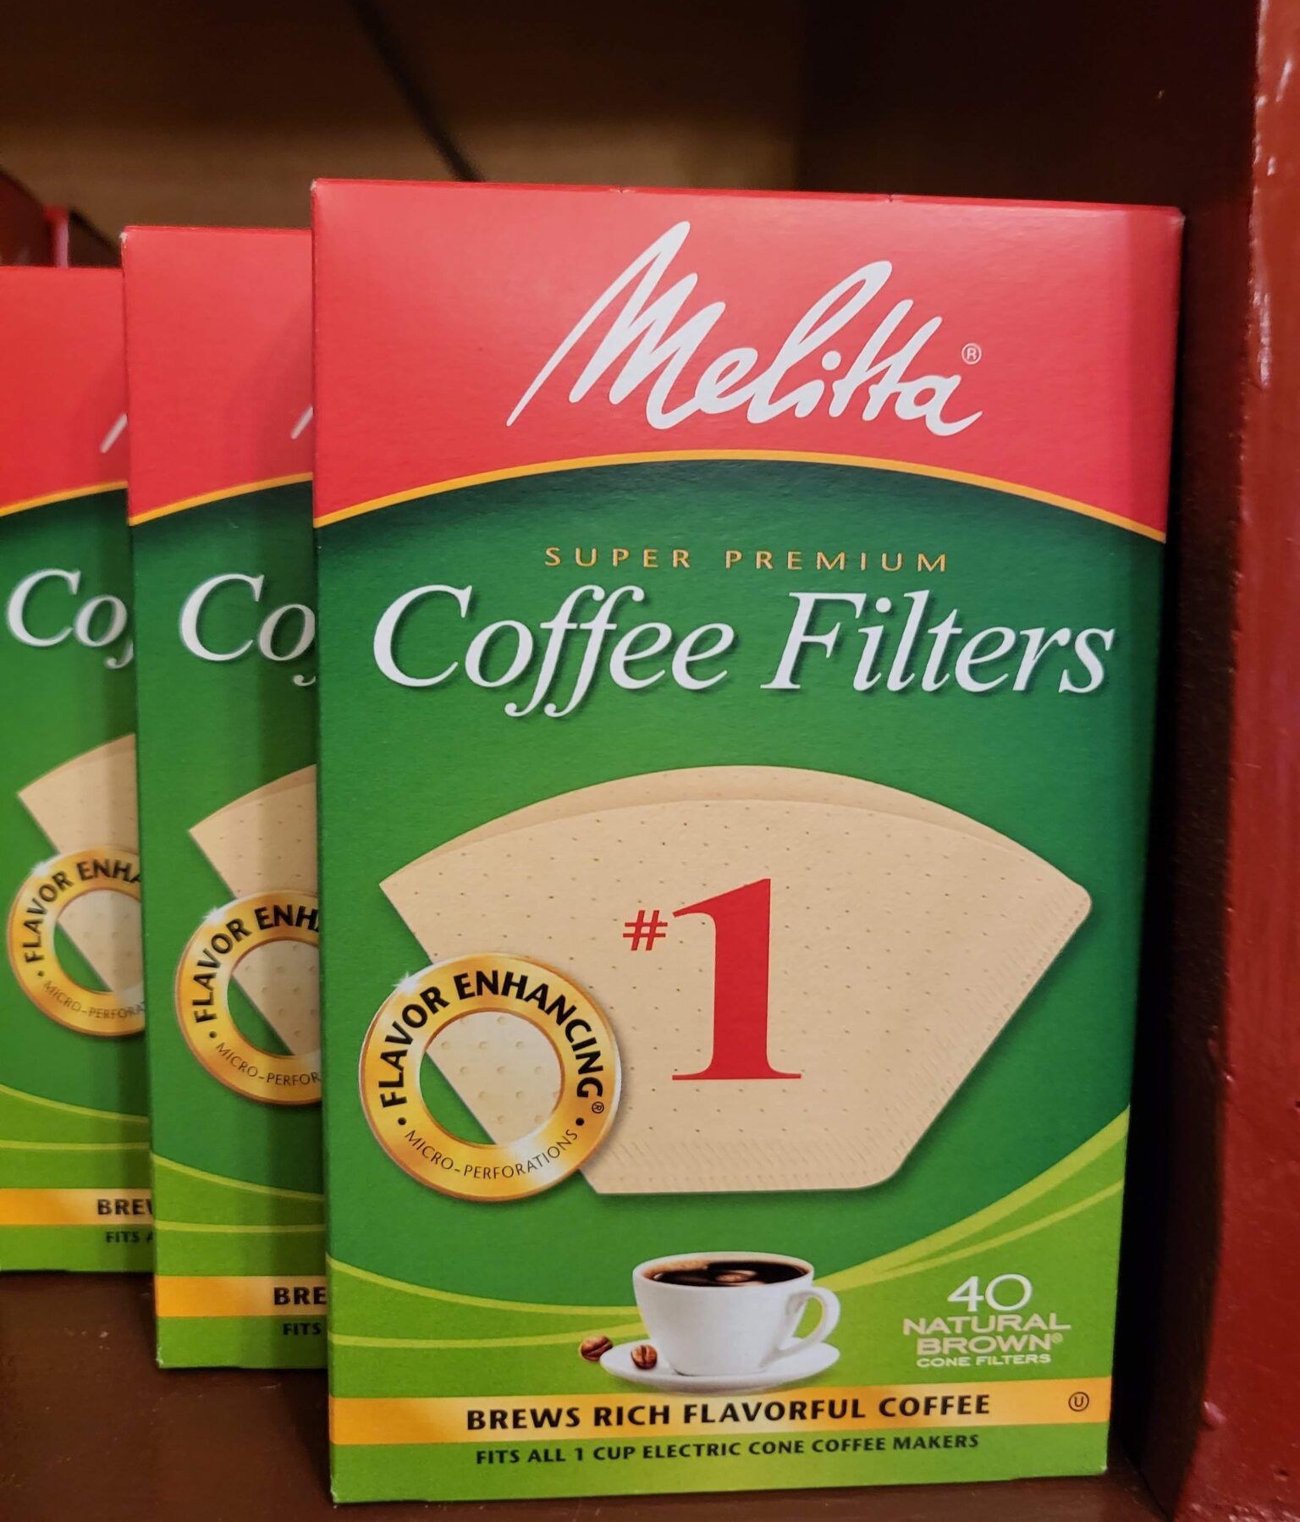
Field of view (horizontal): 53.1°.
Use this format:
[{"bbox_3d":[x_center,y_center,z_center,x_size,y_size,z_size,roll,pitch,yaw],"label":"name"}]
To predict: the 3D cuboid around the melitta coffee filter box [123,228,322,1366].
[{"bbox_3d":[-0.018,0.007,0.167,0.085,0.136,0.021,0,7,-2],"label":"melitta coffee filter box"}]

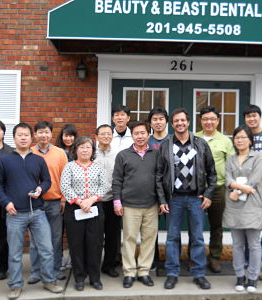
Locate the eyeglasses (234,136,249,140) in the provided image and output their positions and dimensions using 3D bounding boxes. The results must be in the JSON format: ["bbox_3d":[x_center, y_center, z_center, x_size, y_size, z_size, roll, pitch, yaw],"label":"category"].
[{"bbox_3d":[1.050,-0.107,4.820,0.140,0.042,0.120,1,-1,12],"label":"eyeglasses"}]

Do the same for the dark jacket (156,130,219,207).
[{"bbox_3d":[0.543,0.181,4.970,0.600,0.700,0.330,1,-1,3],"label":"dark jacket"}]

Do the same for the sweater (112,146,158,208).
[{"bbox_3d":[0.064,0.271,5.000,0.500,0.610,0.300,1,-1,0],"label":"sweater"}]

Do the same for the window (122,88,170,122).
[{"bbox_3d":[0.206,-0.502,6.670,0.600,0.640,0.050,1,-1,0],"label":"window"}]

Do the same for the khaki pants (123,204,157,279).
[{"bbox_3d":[0.084,0.880,5.000,0.360,0.740,0.260,1,-1,0],"label":"khaki pants"}]

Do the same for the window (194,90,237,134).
[{"bbox_3d":[1.119,-0.485,6.670,0.600,0.640,0.050,1,-1,0],"label":"window"}]

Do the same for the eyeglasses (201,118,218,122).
[{"bbox_3d":[0.831,-0.315,5.380,0.145,0.043,0.120,1,-1,5],"label":"eyeglasses"}]

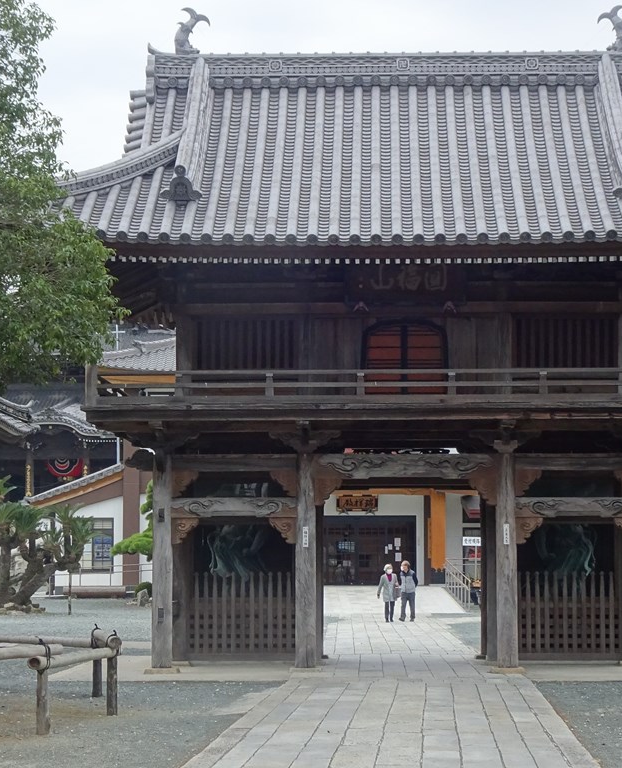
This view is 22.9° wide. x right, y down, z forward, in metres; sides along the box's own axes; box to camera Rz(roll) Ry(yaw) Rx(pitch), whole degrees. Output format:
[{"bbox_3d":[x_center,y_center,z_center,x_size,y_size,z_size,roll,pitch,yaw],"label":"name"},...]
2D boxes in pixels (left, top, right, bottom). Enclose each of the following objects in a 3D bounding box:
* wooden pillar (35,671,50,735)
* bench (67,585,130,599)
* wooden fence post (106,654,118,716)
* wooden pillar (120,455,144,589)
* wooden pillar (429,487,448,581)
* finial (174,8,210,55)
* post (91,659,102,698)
[{"bbox_3d":[-2.519,2.999,14.556,0.120,0.610,0.120,0,-7,0],"label":"wooden pillar"},{"bbox_3d":[-8.378,8.230,60.729,2.450,0.540,0.450,0,-7,0],"label":"bench"},{"bbox_3d":[-2.092,3.185,16.255,0.110,0.623,0.110,0,-7,2],"label":"wooden fence post"},{"bbox_3d":[-6.657,4.956,57.050,0.600,5.138,0.600,0,-7,2],"label":"wooden pillar"},{"bbox_3d":[4.768,5.742,57.598,0.520,3.500,0.520,0,-7,0],"label":"wooden pillar"},{"bbox_3d":[-1.999,-5.911,25.779,0.597,0.803,0.340,0,-7,2],"label":"finial"},{"bbox_3d":[-2.551,3.447,18.470,0.115,0.610,0.115,0,-7,0],"label":"post"}]

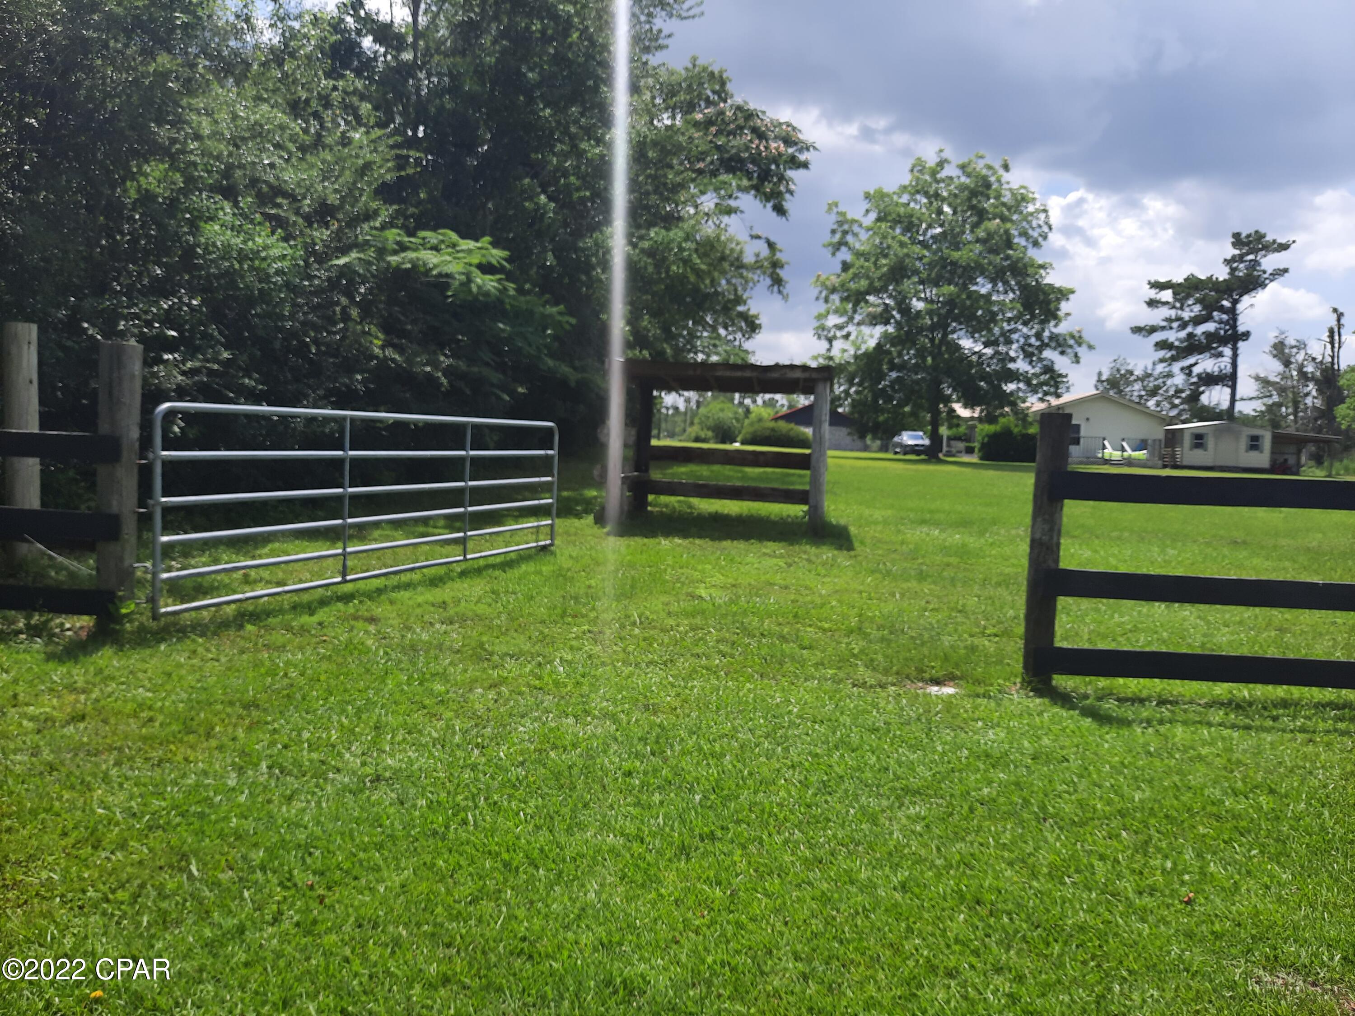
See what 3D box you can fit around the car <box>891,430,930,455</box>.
[{"bbox_3d":[15.779,-4.370,66.000,1.870,1.600,4.600,3,5,2],"label":"car"}]

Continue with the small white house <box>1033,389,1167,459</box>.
[{"bbox_3d":[26.837,-5.342,64.890,8.100,4.400,10.000,4,5,11],"label":"small white house"}]

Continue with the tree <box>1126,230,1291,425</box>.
[{"bbox_3d":[42.485,-12.446,78.000,12.000,17.800,11.000,5,5,22],"label":"tree"}]

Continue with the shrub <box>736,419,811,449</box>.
[{"bbox_3d":[7.384,-5.488,73.000,5.400,2.050,3.600,2,5,0],"label":"shrub"}]

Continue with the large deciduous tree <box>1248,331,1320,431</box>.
[{"bbox_3d":[54.310,-9.853,88.000,5.700,11.900,5.500,2,5,0],"label":"large deciduous tree"}]

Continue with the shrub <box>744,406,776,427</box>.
[{"bbox_3d":[7.179,-7.088,84.000,3.000,3.400,2.700,2,5,0],"label":"shrub"}]

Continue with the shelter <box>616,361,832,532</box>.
[{"bbox_3d":[0.749,-0.882,14.405,2.870,2.290,2.500,2,5,6],"label":"shelter"}]

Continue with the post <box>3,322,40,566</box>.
[{"bbox_3d":[-4.926,-0.465,7.350,0.220,1.850,0.220,2,5,-6],"label":"post"}]

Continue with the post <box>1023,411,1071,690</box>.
[{"bbox_3d":[2.092,0.242,5.583,0.170,1.559,0.170,2,5,0],"label":"post"}]

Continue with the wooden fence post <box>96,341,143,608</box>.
[{"bbox_3d":[-3.265,-0.133,5.700,0.220,1.660,0.220,4,5,-6],"label":"wooden fence post"}]

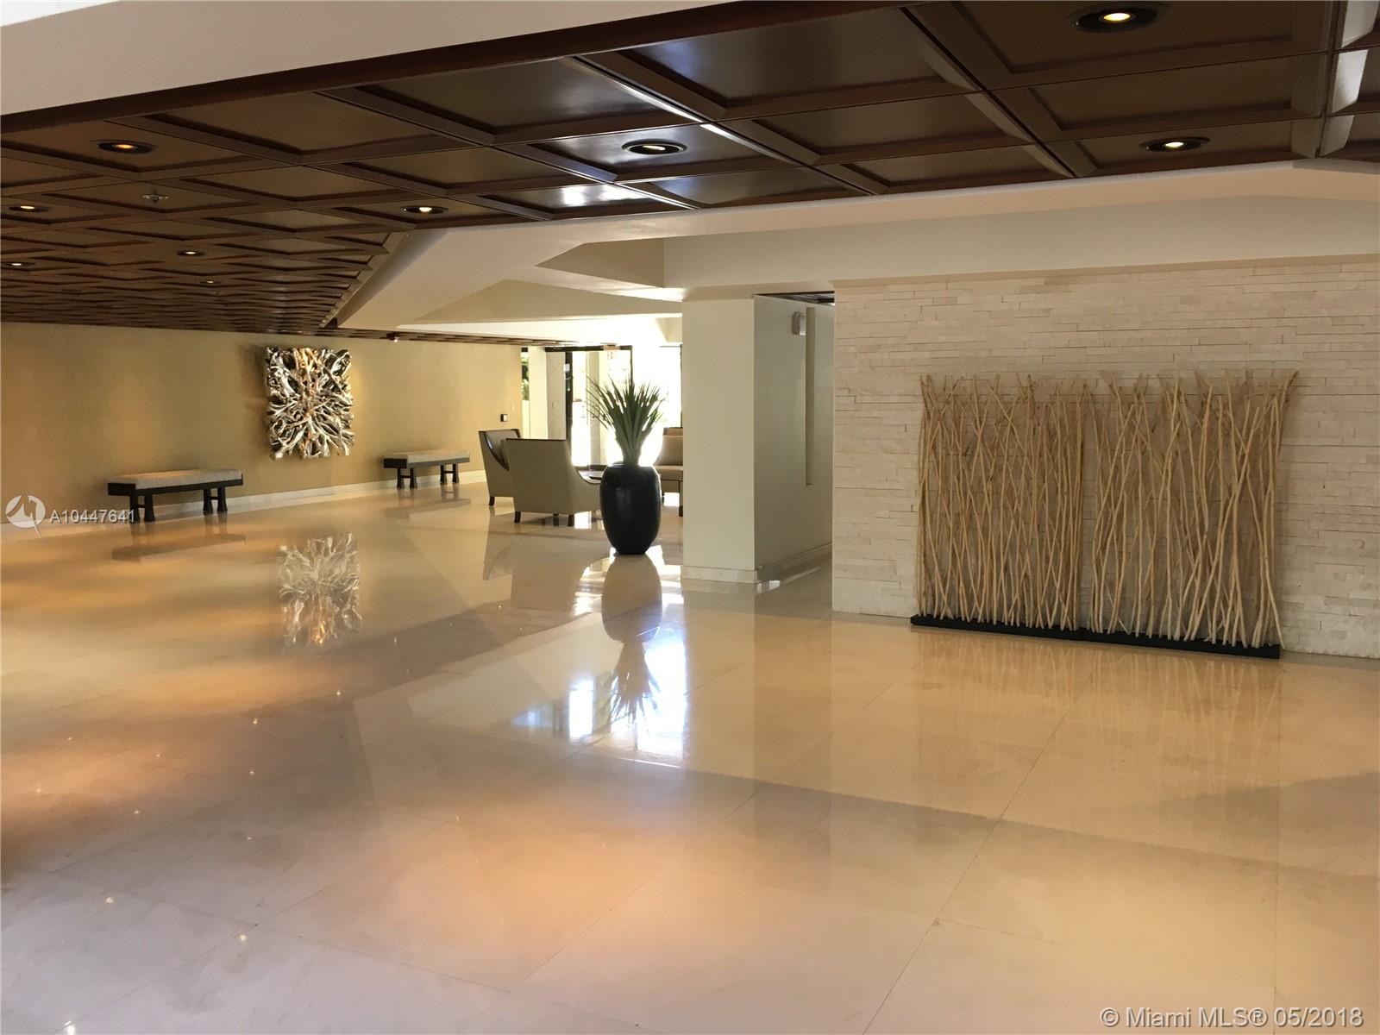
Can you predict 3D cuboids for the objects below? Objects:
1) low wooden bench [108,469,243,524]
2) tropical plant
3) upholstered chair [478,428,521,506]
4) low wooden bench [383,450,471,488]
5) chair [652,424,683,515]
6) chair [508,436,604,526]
[{"bbox_3d":[-5.978,-0.251,13.539,0.442,0.501,1.469,3,8,27],"label":"low wooden bench"},{"bbox_3d":[-0.565,-0.896,10.518,0.703,0.822,0.679,-1,7,-3],"label":"tropical plant"},{"bbox_3d":[-2.036,-0.634,14.721,0.924,0.943,0.799,3,8,27],"label":"upholstered chair"},{"bbox_3d":[-3.937,-0.723,17.440,0.442,0.495,1.469,3,8,27],"label":"low wooden bench"},{"bbox_3d":[0.029,-0.600,14.339,0.806,0.948,0.853,3,8,27],"label":"chair"},{"bbox_3d":[-1.450,-0.425,12.951,0.799,0.943,0.932,3,8,27],"label":"chair"}]

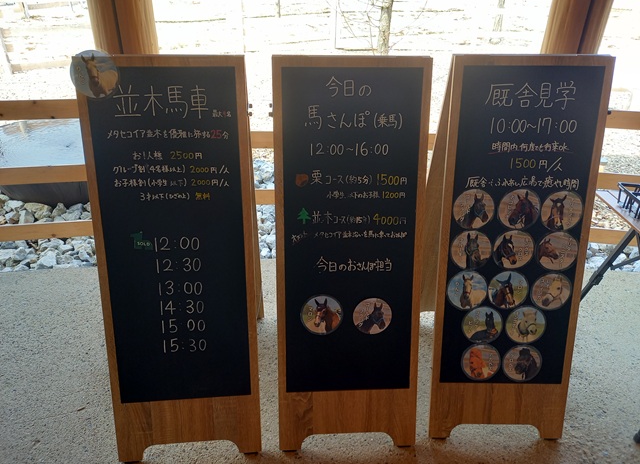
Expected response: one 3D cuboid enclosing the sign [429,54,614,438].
[{"bbox_3d":[0.610,0.019,1.617,0.457,1.200,0.695,1,28,0],"label":"sign"}]

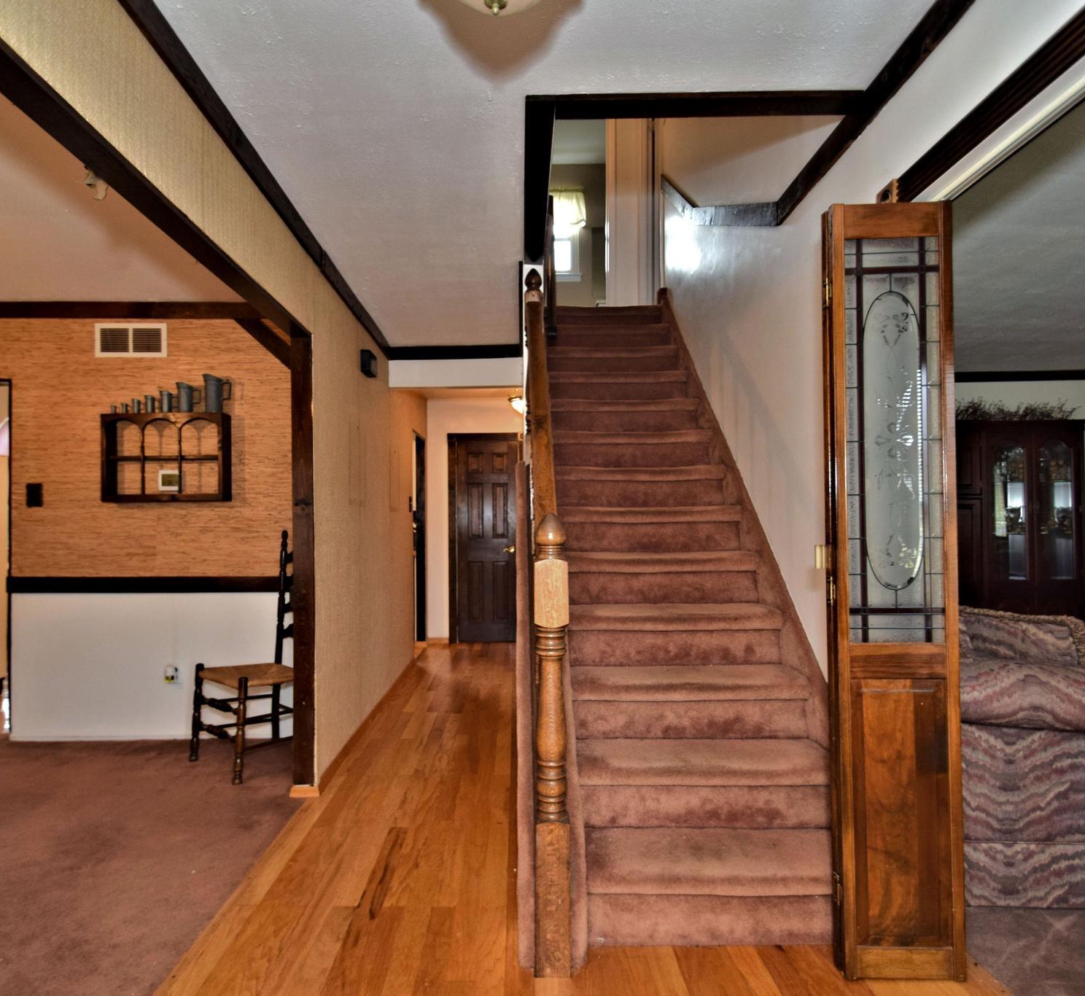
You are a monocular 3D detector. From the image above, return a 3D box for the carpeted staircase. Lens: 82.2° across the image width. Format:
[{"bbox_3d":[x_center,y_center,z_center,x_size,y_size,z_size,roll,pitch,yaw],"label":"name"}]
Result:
[{"bbox_3d":[0.490,-0.060,3.170,0.860,2.730,2.760,0,-2,-2],"label":"carpeted staircase"}]

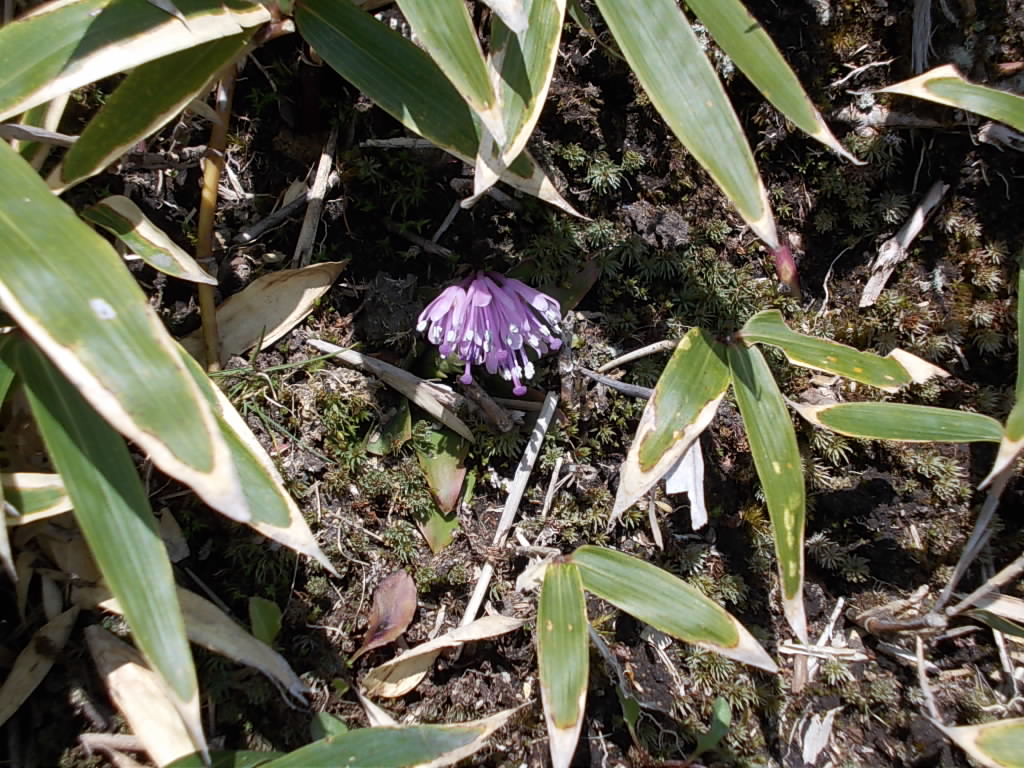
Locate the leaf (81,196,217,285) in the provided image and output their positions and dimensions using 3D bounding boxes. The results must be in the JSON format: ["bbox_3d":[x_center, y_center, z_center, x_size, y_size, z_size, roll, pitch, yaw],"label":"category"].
[{"bbox_3d":[-0.127,-0.049,0.735,0.054,0.009,0.015,29,54,0],"label":"leaf"}]

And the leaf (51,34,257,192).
[{"bbox_3d":[-0.105,-0.080,0.613,0.079,0.013,0.022,-34,56,21],"label":"leaf"}]

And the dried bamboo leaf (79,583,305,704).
[{"bbox_3d":[-0.095,0.077,0.624,0.074,0.014,0.020,26,60,2],"label":"dried bamboo leaf"}]

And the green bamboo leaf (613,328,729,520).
[{"bbox_3d":[0.054,0.015,0.719,0.022,0.010,0.076,31,84,17],"label":"green bamboo leaf"}]

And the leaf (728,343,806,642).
[{"bbox_3d":[0.078,0.033,0.639,0.019,0.014,0.097,-8,70,-5],"label":"leaf"}]

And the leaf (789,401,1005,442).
[{"bbox_3d":[0.118,0.011,0.641,0.064,0.009,0.014,7,57,8],"label":"leaf"}]

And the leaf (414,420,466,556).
[{"bbox_3d":[-0.022,0.033,0.655,0.015,0.009,0.045,-2,66,-1],"label":"leaf"}]

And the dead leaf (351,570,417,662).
[{"bbox_3d":[-0.038,0.070,0.629,0.015,0.007,0.030,24,75,15],"label":"dead leaf"}]

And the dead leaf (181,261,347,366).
[{"bbox_3d":[-0.090,-0.026,0.762,0.070,0.011,0.022,-27,66,-4],"label":"dead leaf"}]

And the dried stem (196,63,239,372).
[{"bbox_3d":[-0.100,-0.053,0.718,0.008,0.127,0.006,6,39,-4],"label":"dried stem"}]

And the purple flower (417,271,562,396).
[{"bbox_3d":[-0.007,-0.016,0.650,0.045,0.037,0.041,0,46,0],"label":"purple flower"}]

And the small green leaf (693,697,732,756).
[{"bbox_3d":[0.066,0.114,0.695,0.011,0.025,0.005,25,24,13],"label":"small green leaf"}]

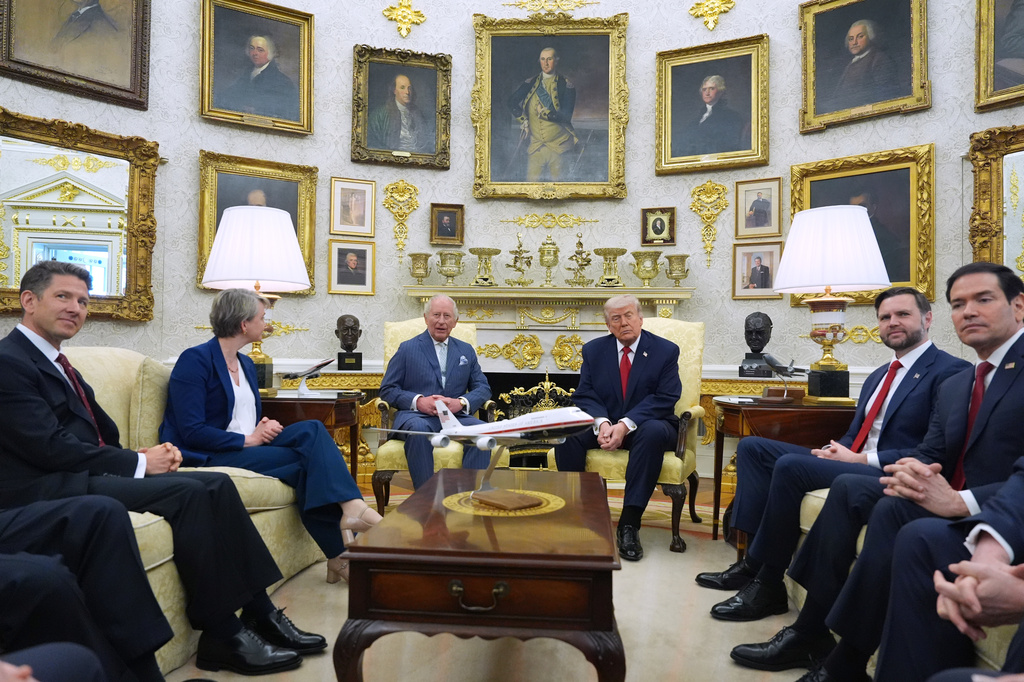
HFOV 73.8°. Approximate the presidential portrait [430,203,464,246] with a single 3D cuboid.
[{"bbox_3d":[-0.531,-0.960,5.630,0.273,0.339,0.045,1,-1,-9],"label":"presidential portrait"}]

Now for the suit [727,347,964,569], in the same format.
[{"bbox_3d":[1.310,0.457,2.630,0.870,0.910,0.540,1,-1,-23],"label":"suit"}]

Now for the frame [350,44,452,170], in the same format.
[{"bbox_3d":[-0.884,-1.885,5.524,0.790,0.936,0.080,1,-1,-15],"label":"frame"}]

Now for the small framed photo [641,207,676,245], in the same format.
[{"bbox_3d":[1.184,-0.916,5.500,0.272,0.308,0.045,1,-1,16],"label":"small framed photo"}]

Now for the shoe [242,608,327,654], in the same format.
[{"bbox_3d":[-0.752,0.945,2.232,0.300,0.118,0.105,1,-1,2],"label":"shoe"}]

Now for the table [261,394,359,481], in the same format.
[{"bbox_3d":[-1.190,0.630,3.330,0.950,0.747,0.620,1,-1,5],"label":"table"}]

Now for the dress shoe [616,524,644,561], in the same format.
[{"bbox_3d":[0.578,0.970,3.348,0.112,0.120,0.310,1,-1,5],"label":"dress shoe"}]

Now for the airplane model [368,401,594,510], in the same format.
[{"bbox_3d":[-0.035,0.319,1.995,0.706,0.307,0.798,1,-1,-37],"label":"airplane model"}]

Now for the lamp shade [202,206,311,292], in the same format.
[{"bbox_3d":[-1.261,-0.456,3.380,0.505,0.375,0.505,1,-1,5],"label":"lamp shade"}]

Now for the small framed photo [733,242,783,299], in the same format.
[{"bbox_3d":[1.870,-0.533,5.191,0.366,0.439,0.030,0,-1,29],"label":"small framed photo"}]

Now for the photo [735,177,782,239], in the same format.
[{"bbox_3d":[1.879,-1.005,5.190,0.345,0.450,0.030,0,-1,29],"label":"photo"}]

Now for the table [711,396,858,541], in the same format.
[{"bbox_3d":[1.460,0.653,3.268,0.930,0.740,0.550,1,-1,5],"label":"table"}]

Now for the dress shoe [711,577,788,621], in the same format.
[{"bbox_3d":[0.888,0.960,2.540,0.315,0.122,0.112,1,-1,-16],"label":"dress shoe"}]

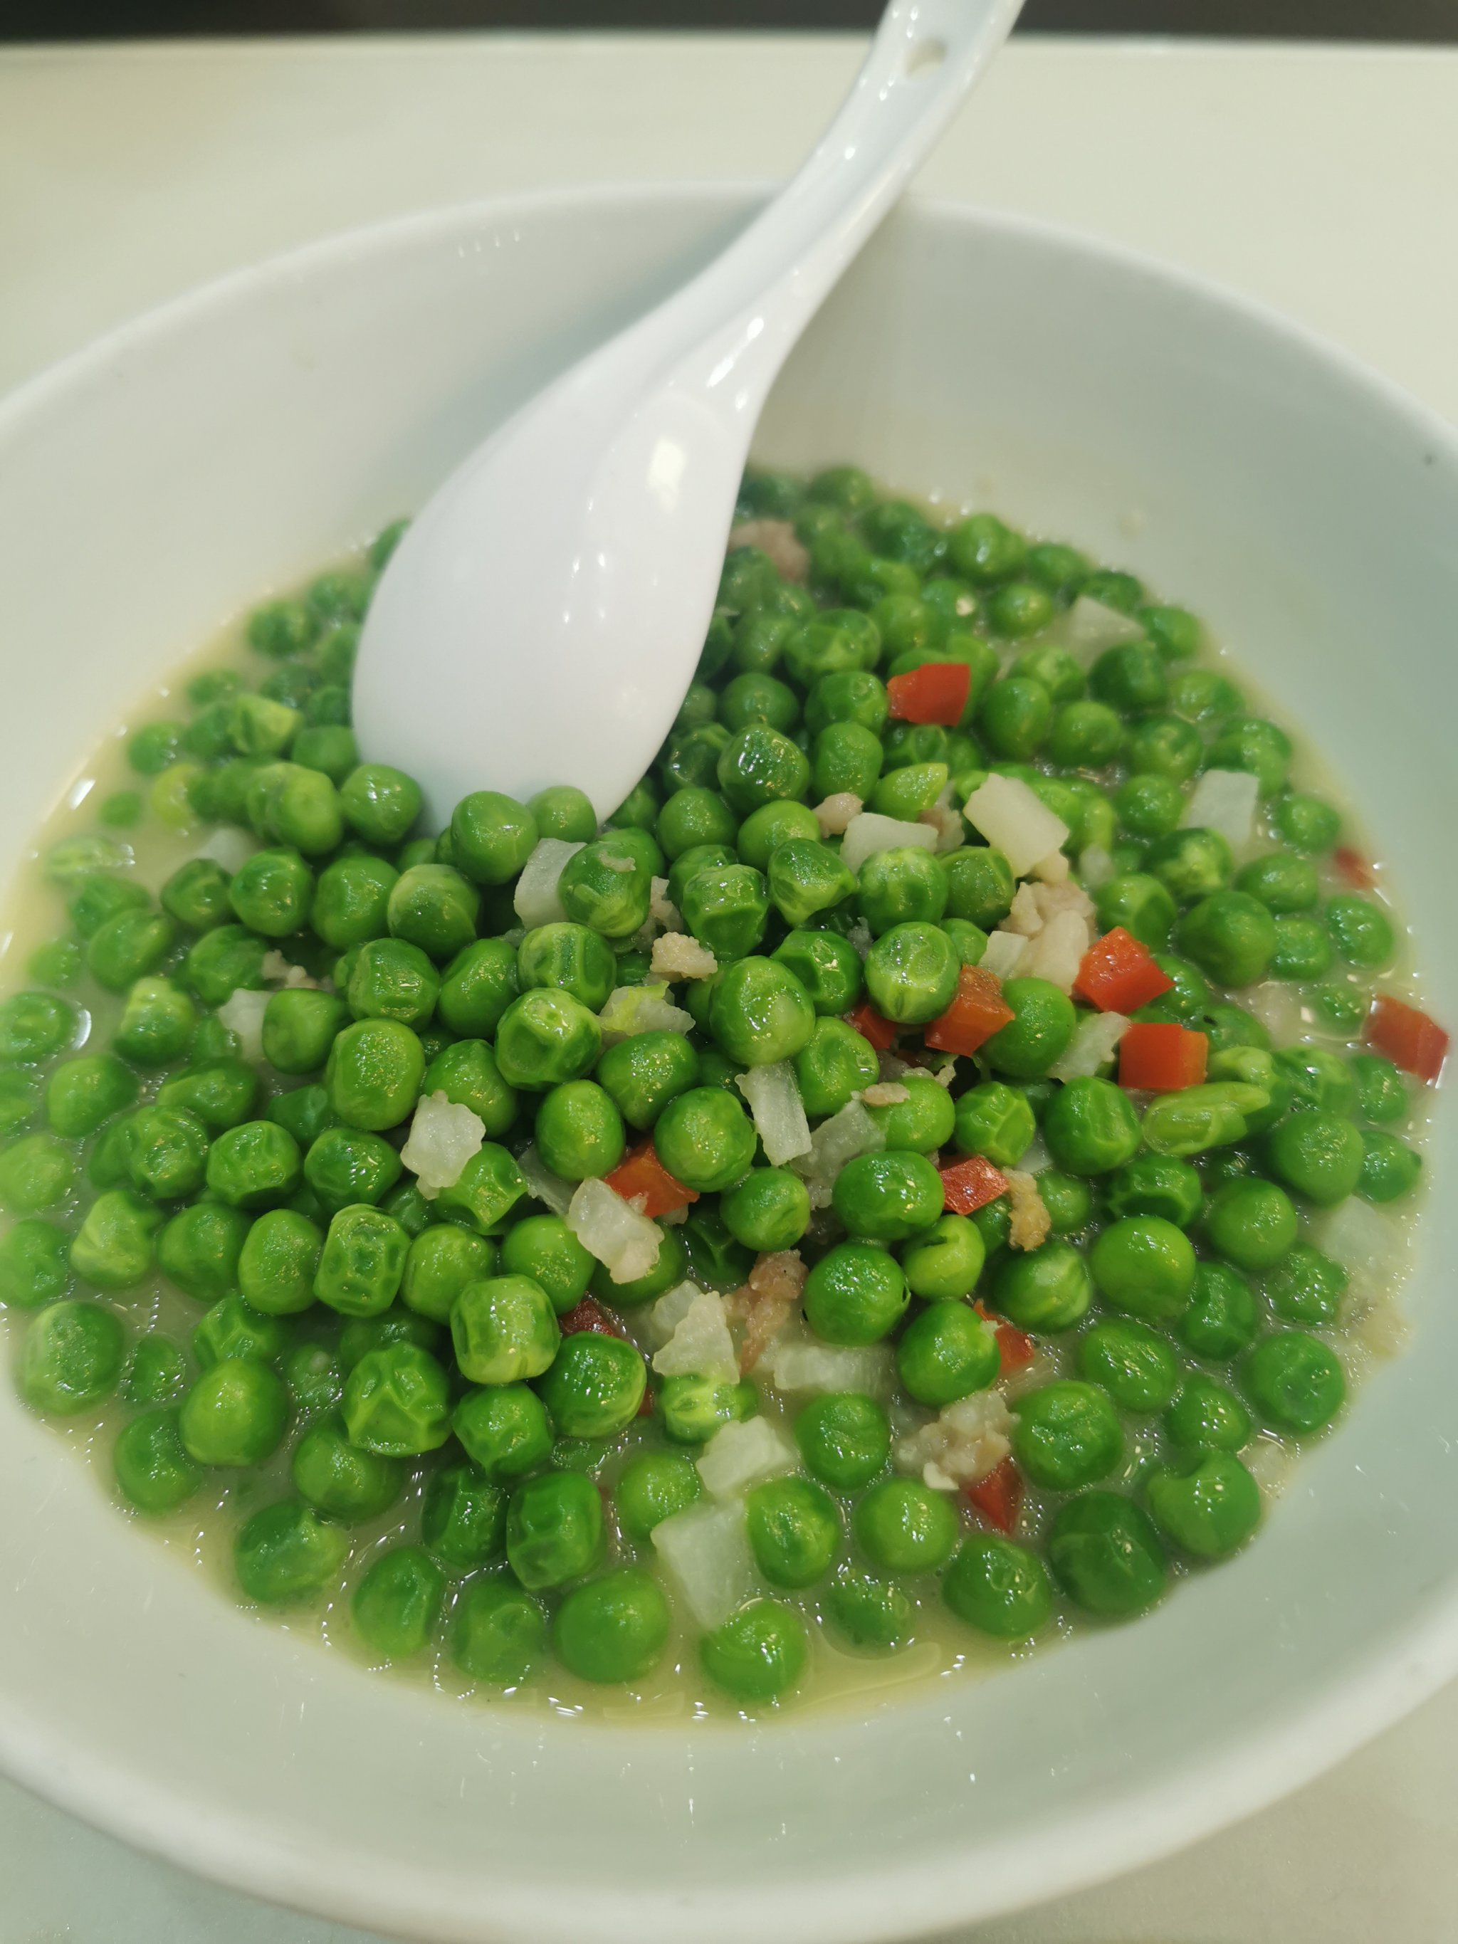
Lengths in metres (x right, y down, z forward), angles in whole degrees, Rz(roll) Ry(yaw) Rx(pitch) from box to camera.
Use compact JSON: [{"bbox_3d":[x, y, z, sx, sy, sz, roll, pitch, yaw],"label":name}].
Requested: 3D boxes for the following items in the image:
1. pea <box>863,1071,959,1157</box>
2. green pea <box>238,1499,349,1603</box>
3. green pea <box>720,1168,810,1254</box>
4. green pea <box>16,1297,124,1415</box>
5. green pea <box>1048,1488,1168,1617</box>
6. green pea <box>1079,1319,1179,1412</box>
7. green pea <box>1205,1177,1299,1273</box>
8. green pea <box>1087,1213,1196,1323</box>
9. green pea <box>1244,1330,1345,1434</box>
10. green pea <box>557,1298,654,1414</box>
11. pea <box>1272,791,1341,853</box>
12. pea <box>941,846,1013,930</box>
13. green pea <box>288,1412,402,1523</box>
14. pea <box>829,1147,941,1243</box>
[{"bbox_3d":[0.018,0.014,0.149,0.008,0.008,0.008,-1,58,0],"label":"pea"},{"bbox_3d":[-0.040,0.052,0.137,0.010,0.009,0.009,-1,58,0],"label":"green pea"},{"bbox_3d":[0.003,0.023,0.145,0.009,0.009,0.008,-2,58,0],"label":"green pea"},{"bbox_3d":[-0.063,0.037,0.146,0.010,0.011,0.011,-2,58,0],"label":"green pea"},{"bbox_3d":[0.033,0.050,0.131,0.010,0.010,0.011,0,58,0],"label":"green pea"},{"bbox_3d":[0.038,0.037,0.143,0.009,0.009,0.009,-1,58,0],"label":"green pea"},{"bbox_3d":[0.050,0.024,0.145,0.009,0.009,0.009,-1,58,0],"label":"green pea"},{"bbox_3d":[0.040,0.029,0.146,0.010,0.010,0.010,-1,58,0],"label":"green pea"},{"bbox_3d":[0.054,0.039,0.145,0.009,0.009,0.009,0,58,0],"label":"green pea"},{"bbox_3d":[-0.012,0.038,0.141,0.010,0.009,0.010,0,58,0],"label":"green pea"},{"bbox_3d":[0.065,-0.017,0.172,0.008,0.007,0.008,0,58,0],"label":"pea"},{"bbox_3d":[0.026,-0.009,0.162,0.009,0.009,0.009,-1,58,0],"label":"pea"},{"bbox_3d":[-0.035,0.045,0.139,0.010,0.010,0.010,-2,58,0],"label":"green pea"},{"bbox_3d":[0.014,0.020,0.136,0.010,0.009,0.009,-1,58,0],"label":"pea"}]

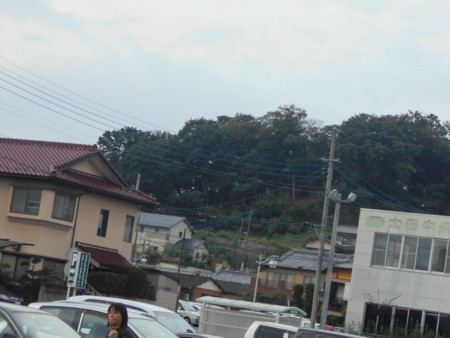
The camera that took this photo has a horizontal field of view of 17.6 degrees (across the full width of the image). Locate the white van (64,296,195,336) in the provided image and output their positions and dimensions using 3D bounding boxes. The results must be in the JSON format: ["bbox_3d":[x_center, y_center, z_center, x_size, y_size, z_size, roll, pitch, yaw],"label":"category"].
[{"bbox_3d":[-1.699,3.727,32.378,4.500,1.520,1.720,4,-6,28],"label":"white van"}]

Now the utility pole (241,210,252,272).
[{"bbox_3d":[2.202,10.047,159.502,0.500,11.000,0.400,7,-5,0],"label":"utility pole"}]

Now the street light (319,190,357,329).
[{"bbox_3d":[4.406,4.329,59.692,1.200,6.805,0.500,7,-5,0],"label":"street light"}]

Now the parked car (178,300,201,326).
[{"bbox_3d":[-2.677,9.295,94.462,4.200,1.500,1.690,3,-7,38],"label":"parked car"}]

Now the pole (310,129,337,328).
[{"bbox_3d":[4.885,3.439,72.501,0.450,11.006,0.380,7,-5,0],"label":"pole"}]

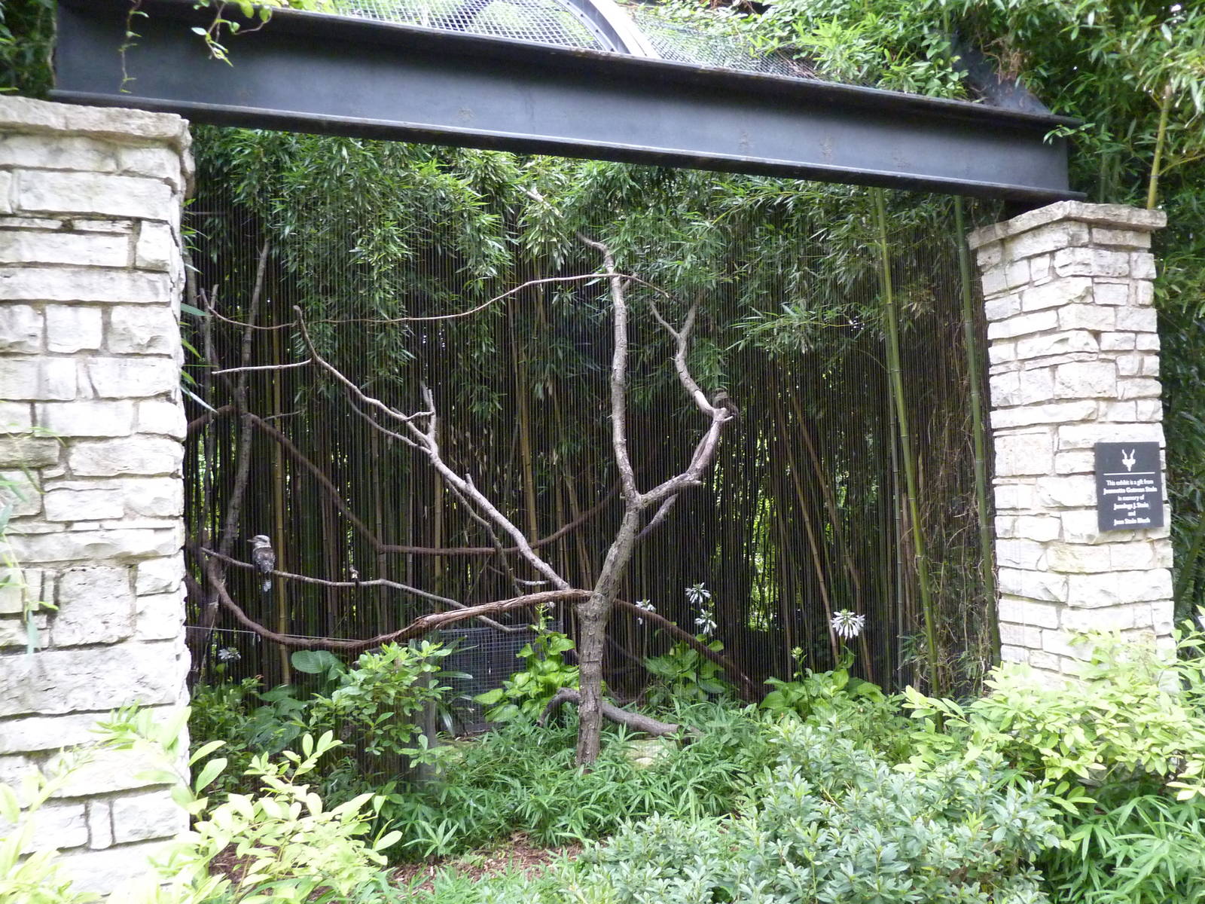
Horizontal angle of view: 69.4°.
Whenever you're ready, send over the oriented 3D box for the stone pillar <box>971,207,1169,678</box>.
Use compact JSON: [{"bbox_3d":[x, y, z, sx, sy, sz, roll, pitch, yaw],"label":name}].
[{"bbox_3d":[2.717,0.101,4.976,0.708,2.834,0.708,-1,-2,-19],"label":"stone pillar"}]

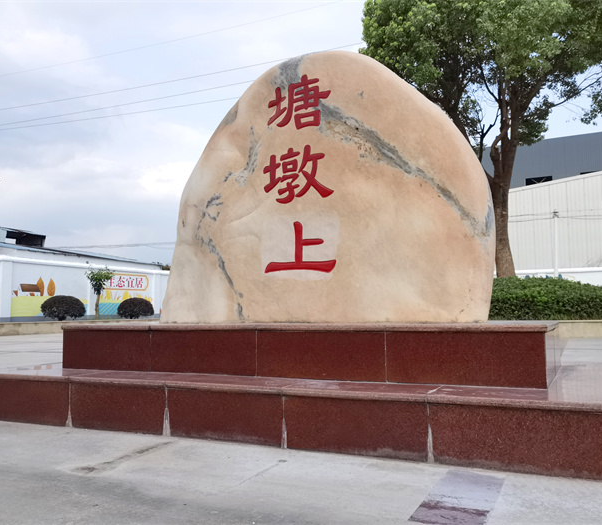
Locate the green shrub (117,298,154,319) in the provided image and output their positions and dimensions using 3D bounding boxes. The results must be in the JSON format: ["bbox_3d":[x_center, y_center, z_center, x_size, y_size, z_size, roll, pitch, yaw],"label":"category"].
[{"bbox_3d":[-6.677,1.867,23.700,1.420,0.860,1.420,-3,-5,24],"label":"green shrub"}]

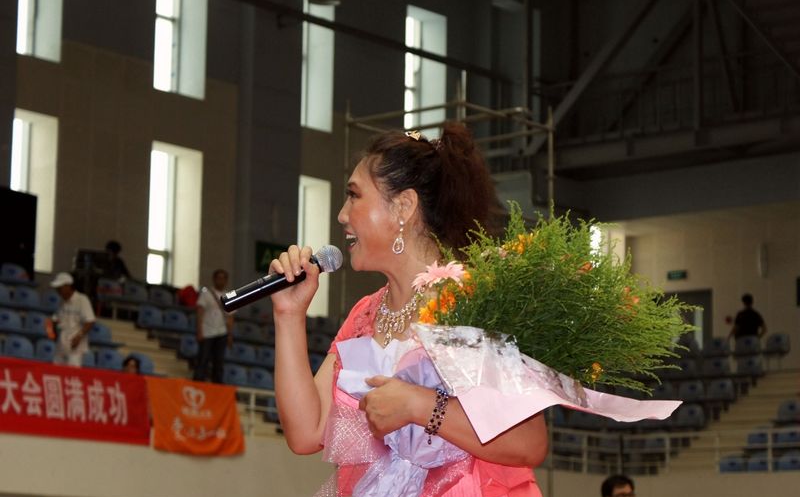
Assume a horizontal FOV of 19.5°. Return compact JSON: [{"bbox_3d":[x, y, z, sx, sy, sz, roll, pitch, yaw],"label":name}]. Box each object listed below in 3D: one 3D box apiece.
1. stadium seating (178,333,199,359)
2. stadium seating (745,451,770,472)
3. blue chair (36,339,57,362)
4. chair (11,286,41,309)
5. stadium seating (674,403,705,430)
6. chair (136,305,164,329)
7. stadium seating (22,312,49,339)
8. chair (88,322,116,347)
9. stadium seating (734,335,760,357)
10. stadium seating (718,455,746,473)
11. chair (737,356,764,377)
[{"bbox_3d":[-2.744,1.302,31.000,0.420,0.360,0.430,-7,-13,41],"label":"stadium seating"},{"bbox_3d":[5.068,3.056,32.700,0.430,0.360,0.420,-7,-12,40],"label":"stadium seating"},{"bbox_3d":[-3.990,1.206,26.969,0.380,0.340,0.420,-6,-11,38],"label":"blue chair"},{"bbox_3d":[-4.762,0.654,29.900,0.420,0.360,0.430,-7,-13,41],"label":"chair"},{"bbox_3d":[4.162,2.393,33.531,0.420,0.340,0.380,-4,-10,30],"label":"stadium seating"},{"bbox_3d":[-3.177,0.895,30.181,0.400,0.340,0.440,-6,-11,38],"label":"chair"},{"bbox_3d":[-4.491,0.973,29.100,0.420,0.360,0.430,-7,-13,41],"label":"stadium seating"},{"bbox_3d":[-3.775,1.105,29.800,0.420,0.360,0.430,-7,-13,41],"label":"chair"},{"bbox_3d":[5.287,1.470,35.661,0.420,0.340,0.380,-4,-10,30],"label":"stadium seating"},{"bbox_3d":[4.440,2.965,31.386,0.440,0.340,0.400,-5,-10,32],"label":"stadium seating"},{"bbox_3d":[5.356,1.821,35.700,0.430,0.360,0.420,-6,-11,34],"label":"chair"}]

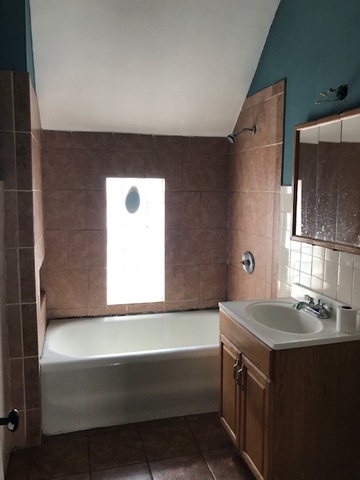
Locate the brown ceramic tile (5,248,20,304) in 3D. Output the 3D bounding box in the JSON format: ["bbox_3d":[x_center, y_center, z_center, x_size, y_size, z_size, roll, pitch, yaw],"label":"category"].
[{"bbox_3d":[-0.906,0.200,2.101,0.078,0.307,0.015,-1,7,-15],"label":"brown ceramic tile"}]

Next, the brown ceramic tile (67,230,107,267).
[{"bbox_3d":[-0.724,0.071,3.023,0.299,0.304,0.010,-1,6,-16],"label":"brown ceramic tile"}]

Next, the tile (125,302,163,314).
[{"bbox_3d":[-0.289,0.571,3.263,0.309,0.086,0.015,-1,8,-15],"label":"tile"}]

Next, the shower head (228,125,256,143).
[{"bbox_3d":[0.435,-0.766,2.808,0.225,0.134,0.072,-1,8,-15],"label":"shower head"}]

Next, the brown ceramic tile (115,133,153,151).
[{"bbox_3d":[-0.369,-0.763,3.036,0.304,0.118,0.010,-1,6,-16],"label":"brown ceramic tile"}]

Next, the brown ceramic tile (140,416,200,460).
[{"bbox_3d":[-0.068,1.196,2.331,0.308,0.015,0.353,-1,7,-15],"label":"brown ceramic tile"}]

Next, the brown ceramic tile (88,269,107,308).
[{"bbox_3d":[-0.650,0.378,3.090,0.148,0.307,0.015,-1,7,-15],"label":"brown ceramic tile"}]

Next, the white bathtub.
[{"bbox_3d":[-0.208,0.886,2.862,1.490,0.472,0.769,-1,7,-15],"label":"white bathtub"}]

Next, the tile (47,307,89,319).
[{"bbox_3d":[-0.877,0.571,3.032,0.304,0.073,0.010,-1,6,-16],"label":"tile"}]

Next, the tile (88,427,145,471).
[{"bbox_3d":[-0.371,1.216,2.261,0.314,0.015,0.320,-1,8,-15],"label":"tile"}]

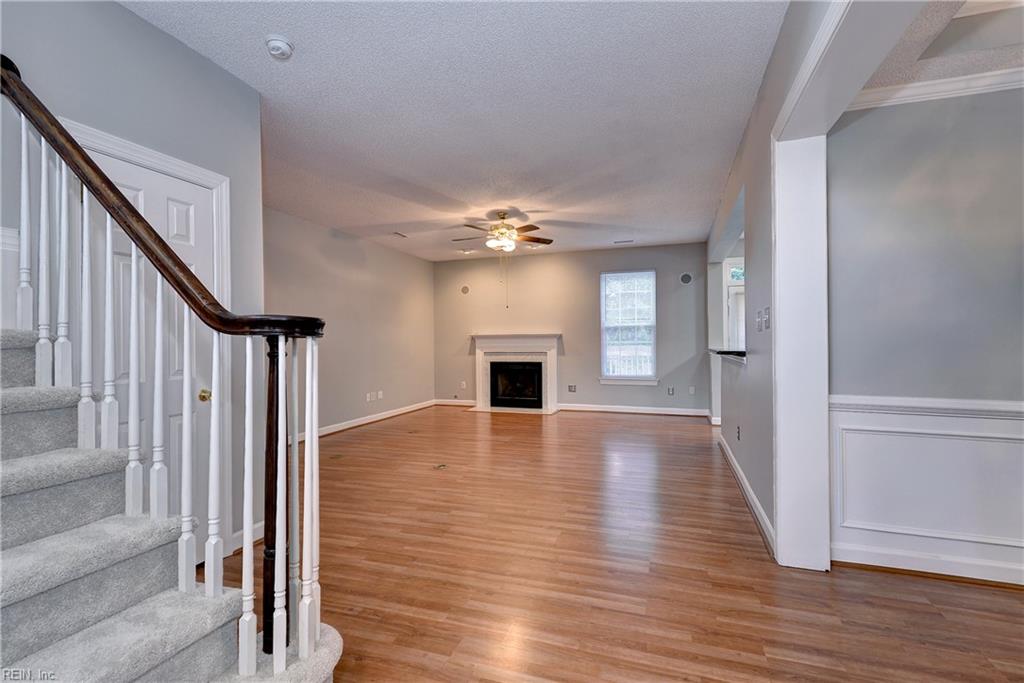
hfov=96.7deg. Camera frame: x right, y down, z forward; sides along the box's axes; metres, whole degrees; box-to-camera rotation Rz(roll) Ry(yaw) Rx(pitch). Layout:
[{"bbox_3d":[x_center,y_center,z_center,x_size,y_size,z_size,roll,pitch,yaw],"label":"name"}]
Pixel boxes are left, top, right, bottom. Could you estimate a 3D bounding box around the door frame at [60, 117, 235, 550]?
[{"bbox_3d":[-1.777,0.148,2.256,0.120,2.158,0.772,0,0,19],"label":"door frame"}]

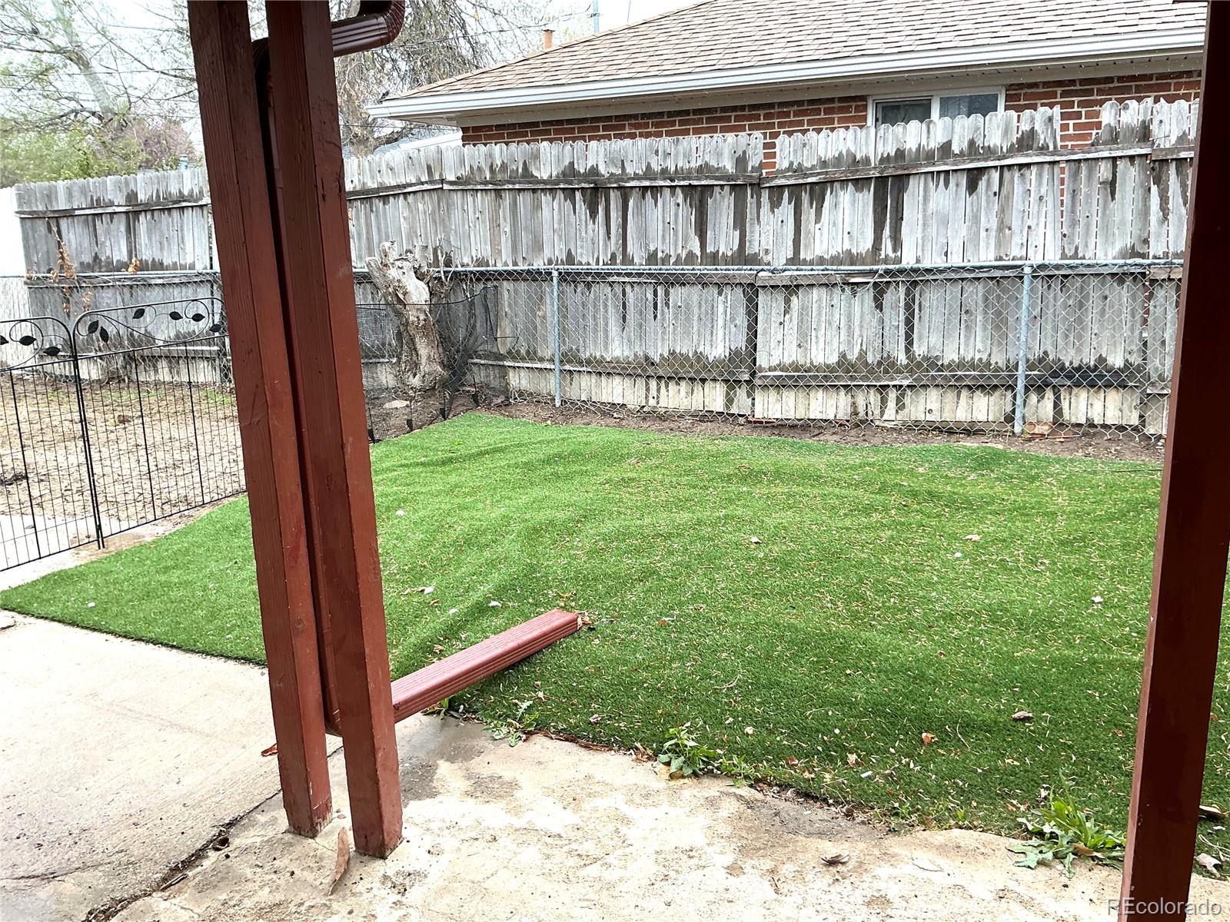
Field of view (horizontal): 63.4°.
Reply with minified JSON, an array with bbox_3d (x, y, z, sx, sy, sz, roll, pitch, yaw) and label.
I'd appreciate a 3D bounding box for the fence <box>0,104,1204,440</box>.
[{"bbox_3d":[-1.208,-1.393,7.597,9.900,1.880,0.150,4,13,24],"label":"fence"}]

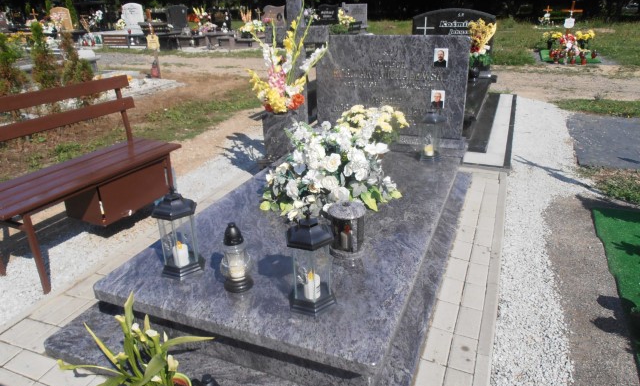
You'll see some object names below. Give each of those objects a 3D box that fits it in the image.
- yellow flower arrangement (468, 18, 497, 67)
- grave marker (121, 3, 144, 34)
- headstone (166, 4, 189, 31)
[{"bbox_3d":[1.895,-1.761,5.191,0.300,0.560,0.260,9,26,21],"label":"yellow flower arrangement"},{"bbox_3d":[-5.709,-5.313,13.510,0.760,0.850,0.120,7,25,17],"label":"grave marker"},{"bbox_3d":[-4.093,-5.027,12.746,0.660,0.740,0.120,7,25,17],"label":"headstone"}]

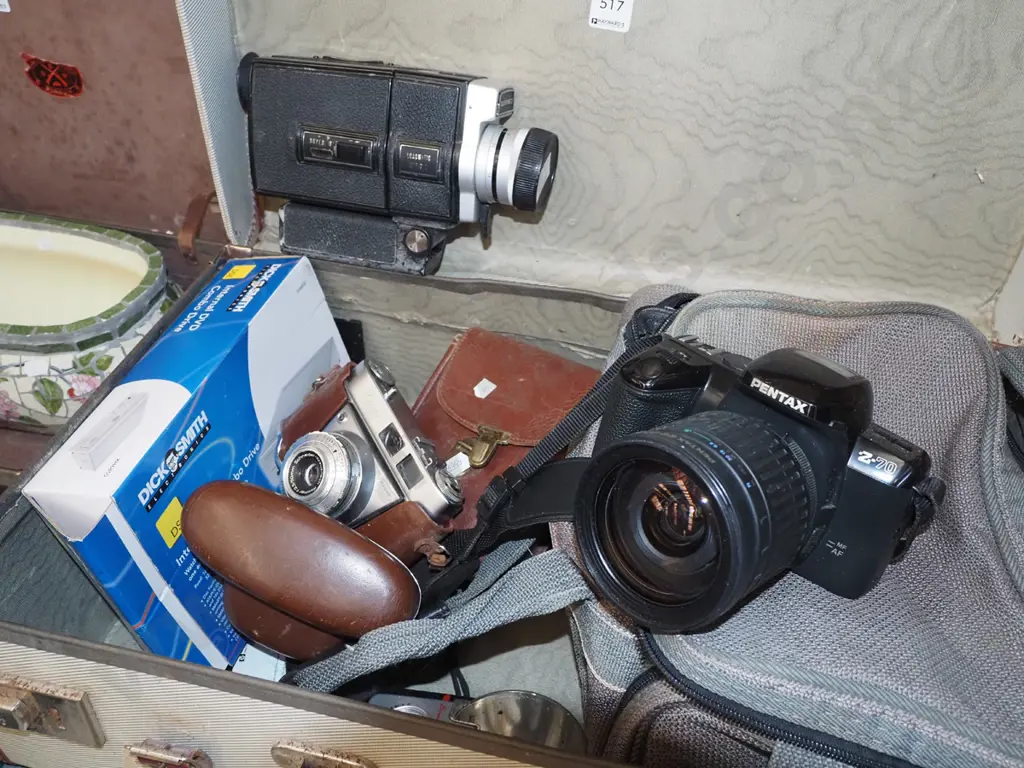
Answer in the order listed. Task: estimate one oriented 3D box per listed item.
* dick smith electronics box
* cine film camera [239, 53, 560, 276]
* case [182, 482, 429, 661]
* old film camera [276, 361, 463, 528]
[{"bbox_3d":[-0.194,0.043,0.577,0.061,0.157,0.240,0,39,18],"label":"dick smith electronics box"},{"bbox_3d":[-0.088,-0.159,0.614,0.250,0.146,0.058,12,23,14],"label":"cine film camera"},{"bbox_3d":[-0.115,0.102,0.455,0.132,0.072,0.066,19,44,19],"label":"case"},{"bbox_3d":[-0.098,0.054,0.552,0.078,0.086,0.122,7,43,-57],"label":"old film camera"}]

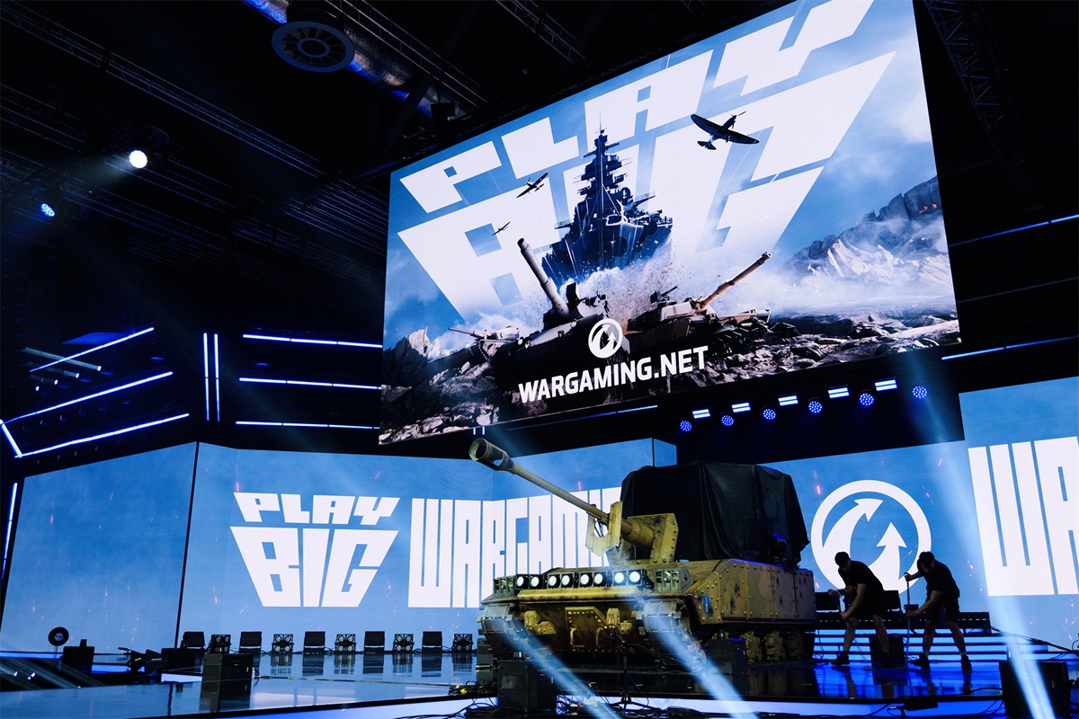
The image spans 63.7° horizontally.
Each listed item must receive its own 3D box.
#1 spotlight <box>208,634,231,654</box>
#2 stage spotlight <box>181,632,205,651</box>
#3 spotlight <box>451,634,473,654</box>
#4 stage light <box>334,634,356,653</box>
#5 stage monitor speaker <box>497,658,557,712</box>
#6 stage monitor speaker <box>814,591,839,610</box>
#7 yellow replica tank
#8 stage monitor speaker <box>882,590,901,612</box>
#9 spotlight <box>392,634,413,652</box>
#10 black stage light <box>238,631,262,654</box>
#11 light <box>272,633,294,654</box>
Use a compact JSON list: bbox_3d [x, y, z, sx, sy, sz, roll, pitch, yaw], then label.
[{"bbox_3d":[-5.267,4.690,14.300,0.340,0.320,0.200,10,-19,-31],"label":"spotlight"},{"bbox_3d":[-6.743,5.514,16.930,0.420,0.400,0.270,13,-21,-36],"label":"stage spotlight"},{"bbox_3d":[-1.430,5.304,16.200,0.370,0.340,0.200,4,-17,-13],"label":"spotlight"},{"bbox_3d":[-3.964,5.816,17.779,0.410,0.390,0.240,4,-17,-14],"label":"stage light"},{"bbox_3d":[-0.104,2.516,6.680,0.330,0.380,0.330,-14,-22,39],"label":"stage monitor speaker"},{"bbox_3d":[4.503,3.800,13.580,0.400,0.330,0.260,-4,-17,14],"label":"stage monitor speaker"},{"bbox_3d":[1.063,2.413,10.887,2.852,2.740,6.190,-11,-20,32],"label":"yellow replica tank"},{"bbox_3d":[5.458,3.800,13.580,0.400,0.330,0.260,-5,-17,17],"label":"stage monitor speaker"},{"bbox_3d":[-2.461,5.141,15.700,0.370,0.330,0.200,4,-17,-13],"label":"spotlight"},{"bbox_3d":[-5.748,5.649,17.307,0.420,0.420,0.270,4,-17,-14],"label":"black stage light"},{"bbox_3d":[-4.374,4.846,14.800,0.370,0.320,0.200,4,-17,-14],"label":"light"}]

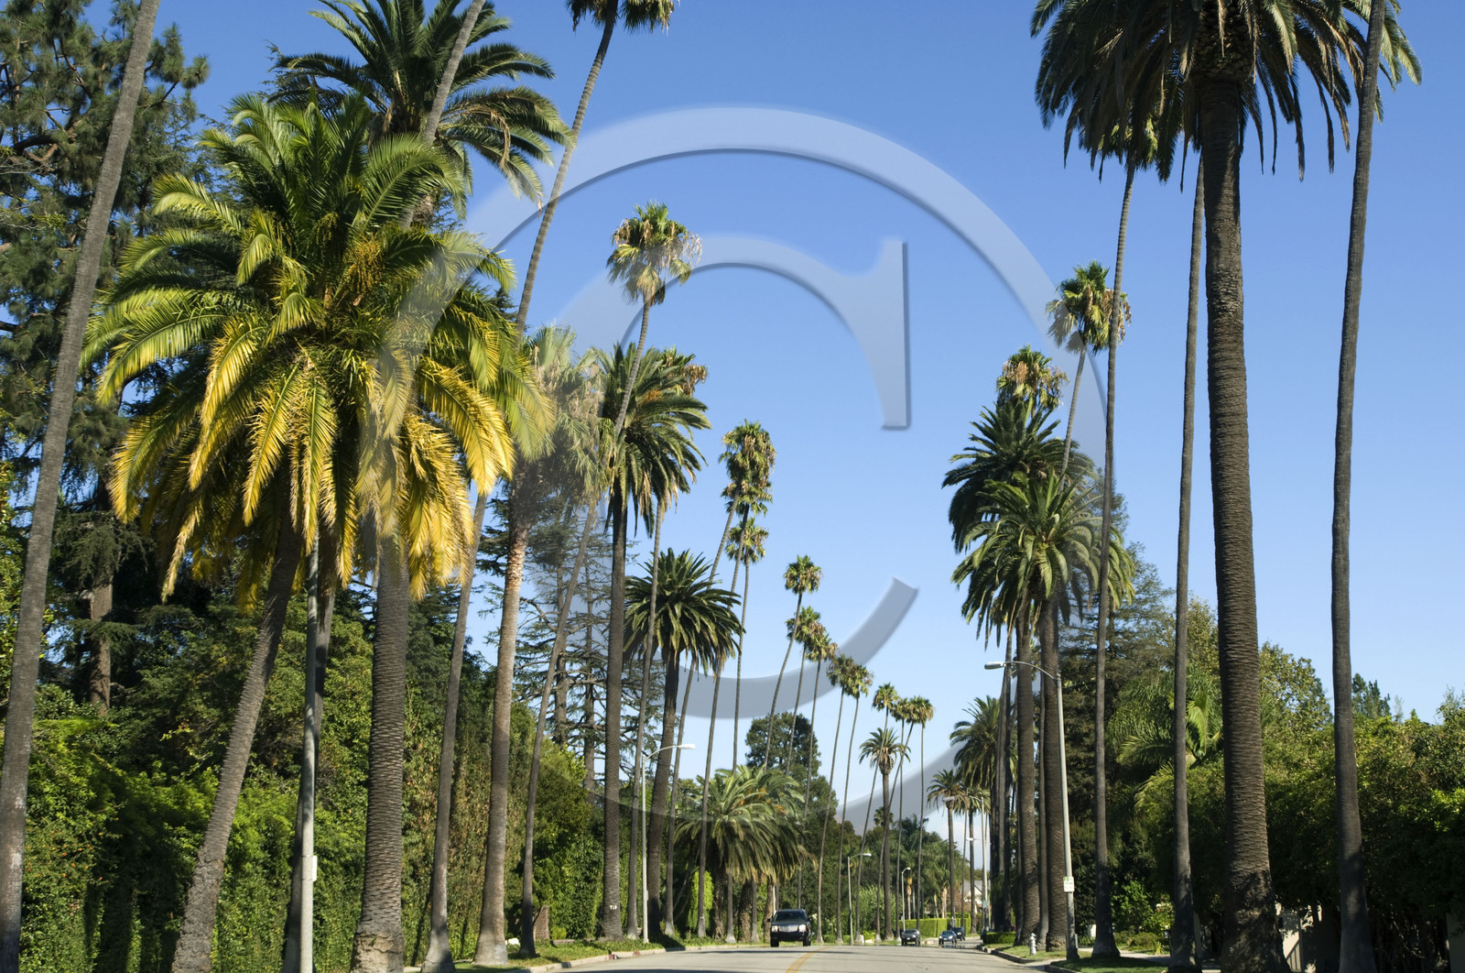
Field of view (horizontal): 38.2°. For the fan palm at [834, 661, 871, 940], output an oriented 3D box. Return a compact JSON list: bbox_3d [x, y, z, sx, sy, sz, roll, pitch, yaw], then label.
[{"bbox_3d":[12.468,32.315,216.807,4.510,28.250,3.700,-1,-11,0],"label":"fan palm"}]

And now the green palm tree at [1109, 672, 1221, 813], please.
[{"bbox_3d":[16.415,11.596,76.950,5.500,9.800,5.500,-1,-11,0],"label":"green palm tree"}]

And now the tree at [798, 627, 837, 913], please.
[{"bbox_3d":[7.149,25.616,182.626,4.100,27.000,3.400,-1,-11,0],"label":"tree"}]

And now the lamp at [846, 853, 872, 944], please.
[{"bbox_3d":[12.751,40.584,208.696,2.400,9.000,0.350,-4,-12,11],"label":"lamp"}]

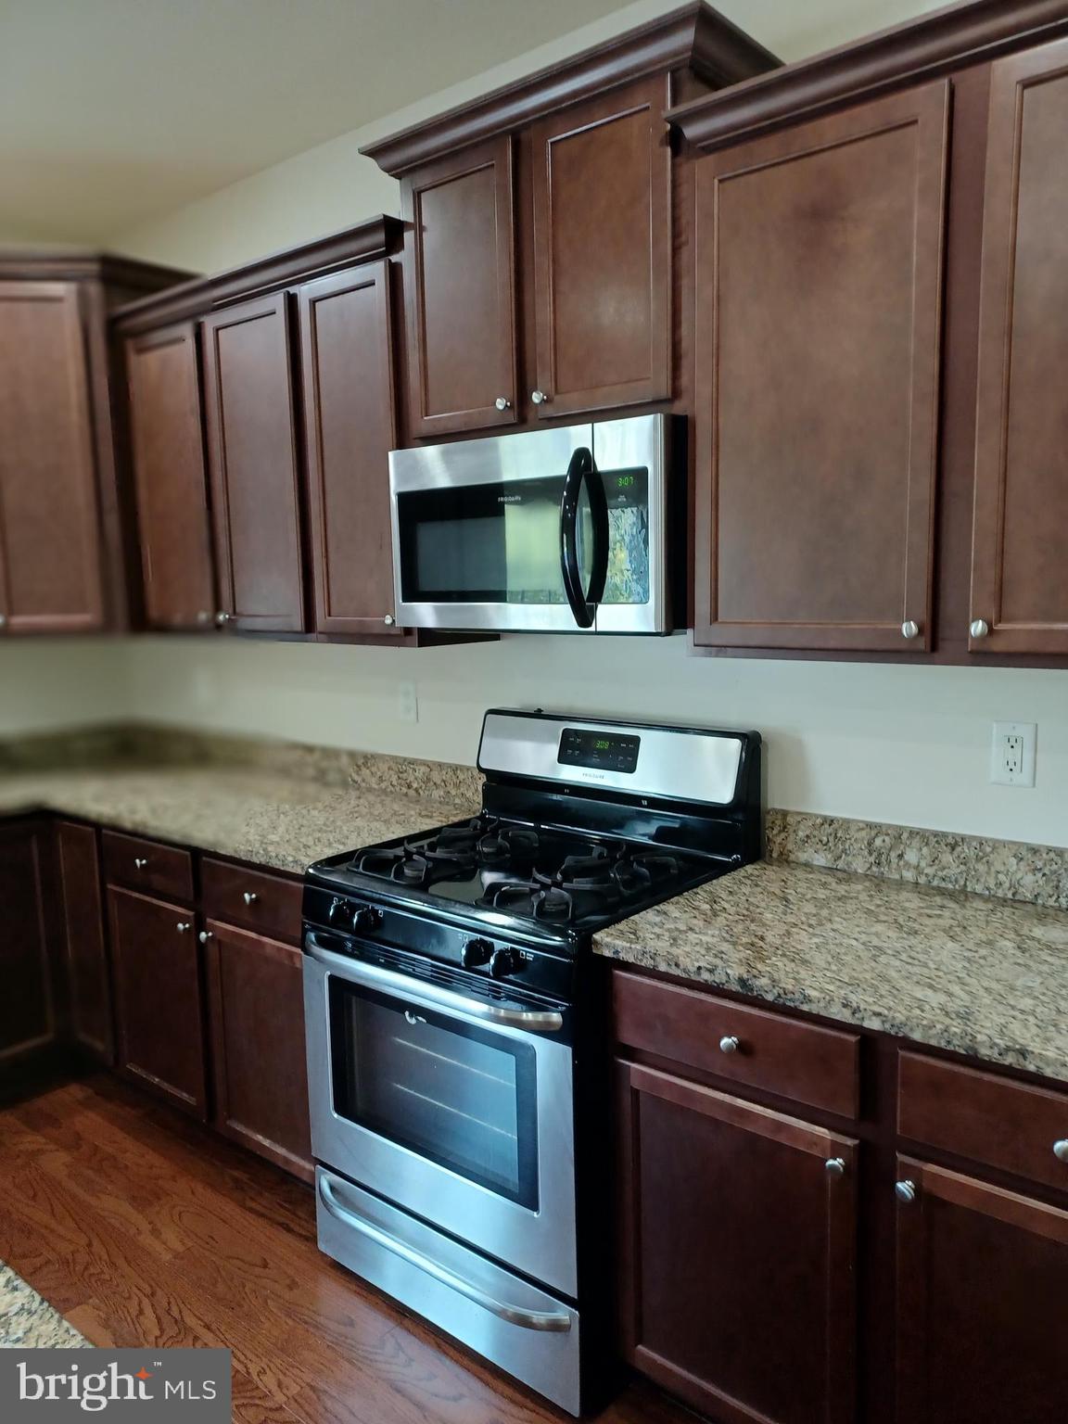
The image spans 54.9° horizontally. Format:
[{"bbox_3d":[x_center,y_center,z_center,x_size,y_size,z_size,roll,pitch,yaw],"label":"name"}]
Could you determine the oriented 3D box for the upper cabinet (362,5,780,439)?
[{"bbox_3d":[0.072,-0.926,2.221,0.890,0.674,0.369,5,9,40],"label":"upper cabinet"}]

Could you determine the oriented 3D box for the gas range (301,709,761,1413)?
[{"bbox_3d":[-0.017,0.646,2.272,0.757,1.190,0.705,5,9,40],"label":"gas range"}]

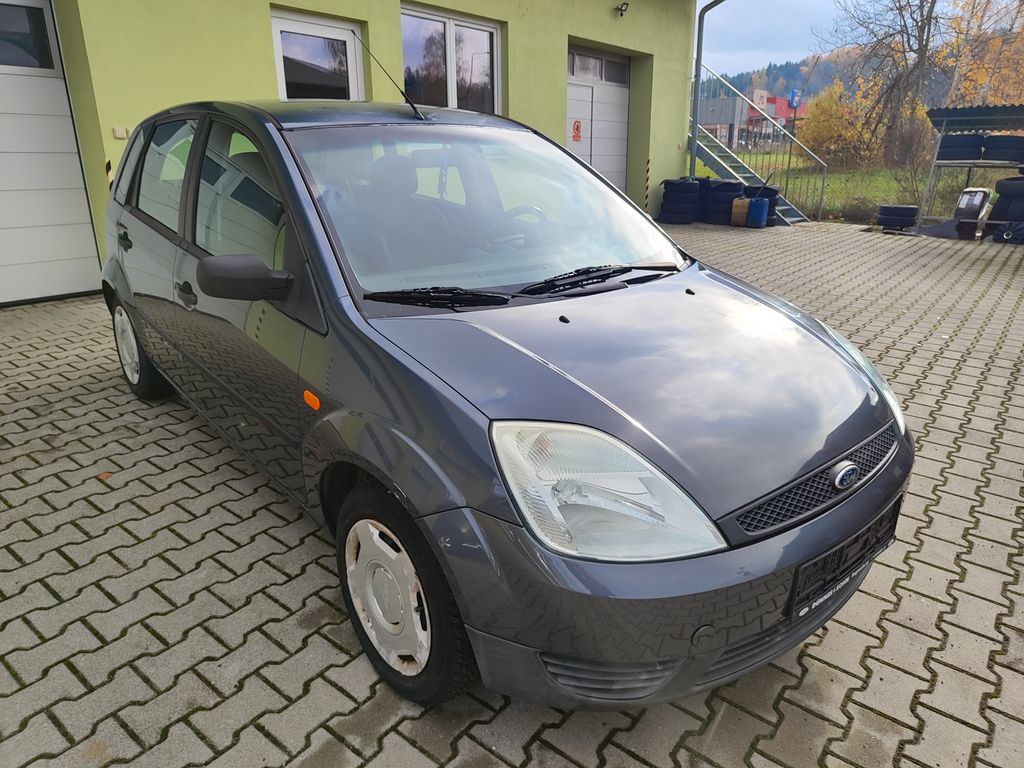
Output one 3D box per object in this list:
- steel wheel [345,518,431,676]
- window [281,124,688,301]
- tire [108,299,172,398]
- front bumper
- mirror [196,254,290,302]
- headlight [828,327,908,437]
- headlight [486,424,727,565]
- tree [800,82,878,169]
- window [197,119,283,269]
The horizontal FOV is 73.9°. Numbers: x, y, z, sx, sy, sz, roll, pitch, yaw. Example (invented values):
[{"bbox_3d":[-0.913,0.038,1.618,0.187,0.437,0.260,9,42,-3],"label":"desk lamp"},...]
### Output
[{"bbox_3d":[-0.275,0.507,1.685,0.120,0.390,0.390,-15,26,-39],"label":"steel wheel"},{"bbox_3d":[-0.072,-0.611,2.289,1.340,0.090,0.900,-15,57,-39],"label":"window"},{"bbox_3d":[-1.872,-0.204,3.453,0.185,0.580,0.580,-15,26,-39],"label":"tire"},{"bbox_3d":[0.608,0.352,1.778,1.660,0.520,0.610,-15,26,-39],"label":"front bumper"},{"bbox_3d":[-0.703,-0.284,1.787,0.210,0.140,0.150,-15,26,-39],"label":"mirror"},{"bbox_3d":[1.067,-0.026,2.071,0.360,0.240,0.410,-15,26,-39],"label":"headlight"},{"bbox_3d":[0.154,0.217,1.314,0.360,0.240,0.410,-15,26,-39],"label":"headlight"},{"bbox_3d":[13.237,-10.448,27.500,3.200,3.500,3.000,8,20,23],"label":"tree"},{"bbox_3d":[-0.838,-0.598,2.142,0.050,0.420,0.800,2,15,-44],"label":"window"}]

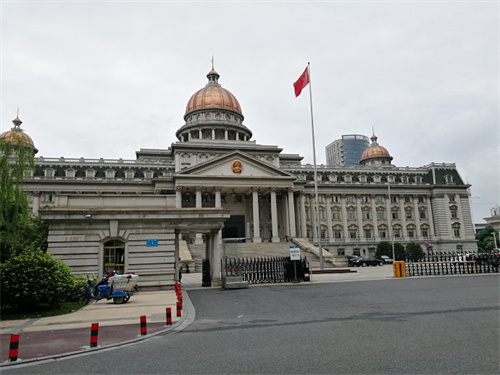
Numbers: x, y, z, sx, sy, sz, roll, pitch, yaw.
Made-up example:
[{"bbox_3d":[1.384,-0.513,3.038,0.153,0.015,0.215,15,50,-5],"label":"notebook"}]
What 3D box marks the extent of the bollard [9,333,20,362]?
[{"bbox_3d":[-4.250,2.888,7.027,0.148,0.433,0.148,-2,-10,0],"label":"bollard"}]

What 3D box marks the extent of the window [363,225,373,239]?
[{"bbox_3d":[27.239,10.157,90.027,2.300,3.400,0.400,1,-11,-13],"label":"window"}]

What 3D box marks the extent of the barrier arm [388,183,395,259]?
[{"bbox_3d":[9.745,2.330,26.822,0.110,5.460,0.090,1,-11,-11],"label":"barrier arm"}]

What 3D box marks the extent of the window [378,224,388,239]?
[{"bbox_3d":[33.434,10.923,97.661,2.609,3.663,0.450,0,-11,-14],"label":"window"}]

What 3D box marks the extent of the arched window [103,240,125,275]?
[{"bbox_3d":[-7.418,3.837,21.377,1.200,1.980,0.250,0,-10,-9],"label":"arched window"}]

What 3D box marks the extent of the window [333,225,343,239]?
[{"bbox_3d":[21.260,10.597,94.742,2.456,3.556,0.450,0,-11,-14],"label":"window"}]

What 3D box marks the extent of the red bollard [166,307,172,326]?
[{"bbox_3d":[-2.038,3.271,9.862,0.128,0.431,0.128,0,-11,-14],"label":"red bollard"}]

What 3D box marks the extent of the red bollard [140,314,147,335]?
[{"bbox_3d":[-2.459,3.212,9.056,0.148,0.417,0.148,-2,-10,0],"label":"red bollard"}]

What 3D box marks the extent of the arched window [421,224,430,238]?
[{"bbox_3d":[45.223,11.239,100.488,2.763,3.768,0.450,0,-11,-14],"label":"arched window"}]

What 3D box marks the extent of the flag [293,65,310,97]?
[{"bbox_3d":[5.641,-11.477,42.437,1.919,3.602,0.700,0,-11,-14],"label":"flag"}]

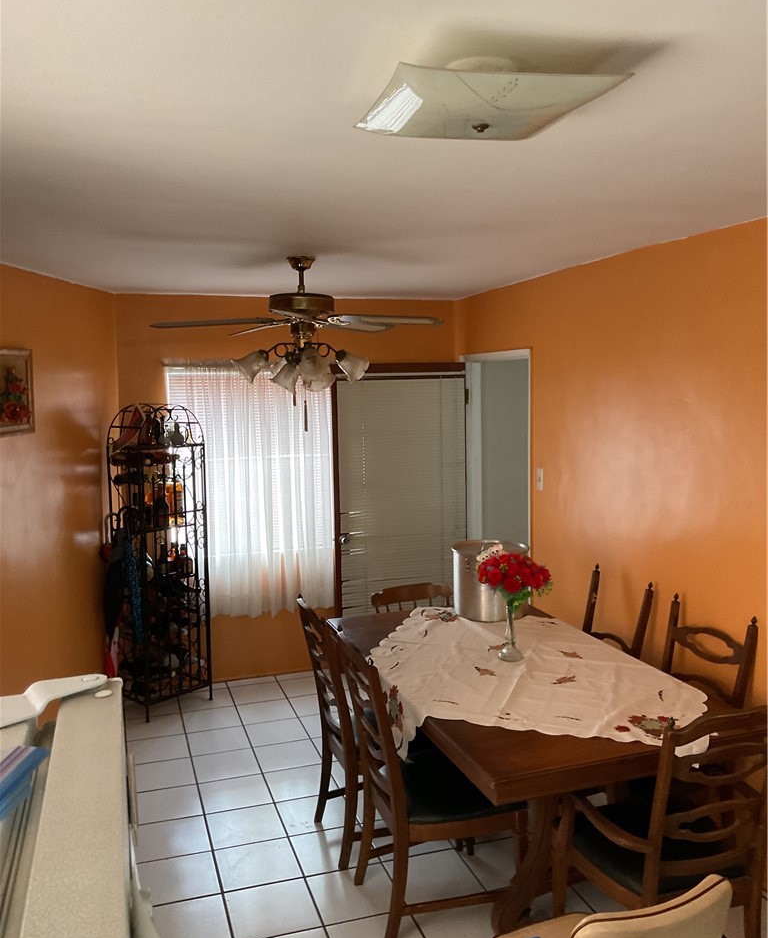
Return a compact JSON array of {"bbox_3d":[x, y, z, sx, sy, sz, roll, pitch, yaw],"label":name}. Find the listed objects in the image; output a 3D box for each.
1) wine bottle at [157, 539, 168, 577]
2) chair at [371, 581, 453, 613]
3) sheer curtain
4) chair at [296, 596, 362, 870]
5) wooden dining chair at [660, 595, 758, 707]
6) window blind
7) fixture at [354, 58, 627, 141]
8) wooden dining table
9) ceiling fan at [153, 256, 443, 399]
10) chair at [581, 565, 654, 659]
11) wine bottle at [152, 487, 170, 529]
[{"bbox_3d":[-1.295,0.531,5.037,0.068,0.201,0.068,5,8,43],"label":"wine bottle"},{"bbox_3d":[0.252,1.038,4.336,0.470,0.840,0.520,-3,6,-23],"label":"chair"},{"bbox_3d":[-0.808,0.148,5.412,1.052,1.627,0.079,-3,6,-18],"label":"sheer curtain"},{"bbox_3d":[-0.024,1.038,3.569,0.565,1.005,0.477,-3,6,-18],"label":"chair"},{"bbox_3d":[1.038,1.046,3.315,0.565,1.005,0.484,-3,6,-18],"label":"wooden dining chair"},{"bbox_3d":[0.125,0.321,5.631,0.885,2.010,0.057,-3,6,-18],"label":"window blind"},{"bbox_3d":[0.166,-0.650,1.525,0.364,0.104,0.361,-3,6,-18],"label":"fixture"},{"bbox_3d":[0.513,1.168,3.478,1.036,0.747,1.790,-3,6,-18],"label":"wooden dining table"},{"bbox_3d":[-0.371,-0.638,3.796,1.256,0.568,1.256,-3,6,-18],"label":"ceiling fan"},{"bbox_3d":[0.849,0.990,3.895,0.565,1.005,0.484,-3,6,-18],"label":"chair"},{"bbox_3d":[-1.298,0.219,5.007,0.085,0.270,0.085,5,8,43],"label":"wine bottle"}]

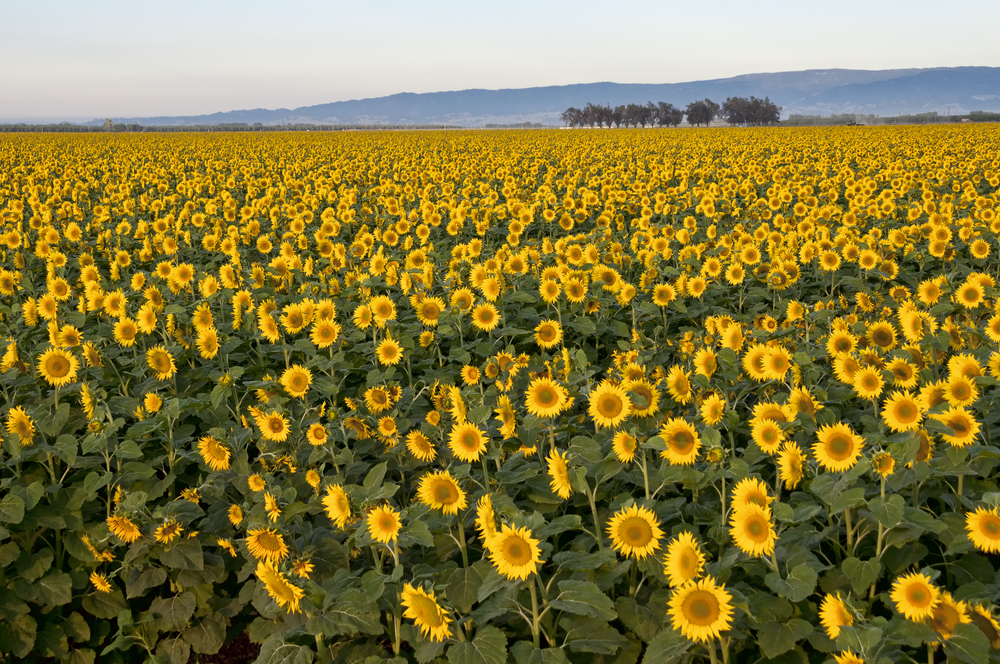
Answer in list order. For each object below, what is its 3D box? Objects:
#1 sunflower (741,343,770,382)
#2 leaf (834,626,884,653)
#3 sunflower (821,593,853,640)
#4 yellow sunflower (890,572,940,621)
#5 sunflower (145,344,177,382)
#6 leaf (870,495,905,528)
[{"bbox_3d":[1.570,0.187,10.700,0.240,0.245,0.088,3,6,30],"label":"sunflower"},{"bbox_3d":[1.241,1.068,6.050,0.165,0.110,0.110,0,7,6],"label":"leaf"},{"bbox_3d":[1.207,1.017,6.250,0.070,0.180,0.170,-11,12,-40],"label":"sunflower"},{"bbox_3d":[1.498,0.954,6.300,0.180,0.180,0.060,1,0,14],"label":"yellow sunflower"},{"bbox_3d":[-2.072,0.187,10.700,0.222,0.227,0.082,2,15,24],"label":"sunflower"},{"bbox_3d":[1.685,0.781,7.600,0.145,0.145,0.060,0,7,6],"label":"leaf"}]

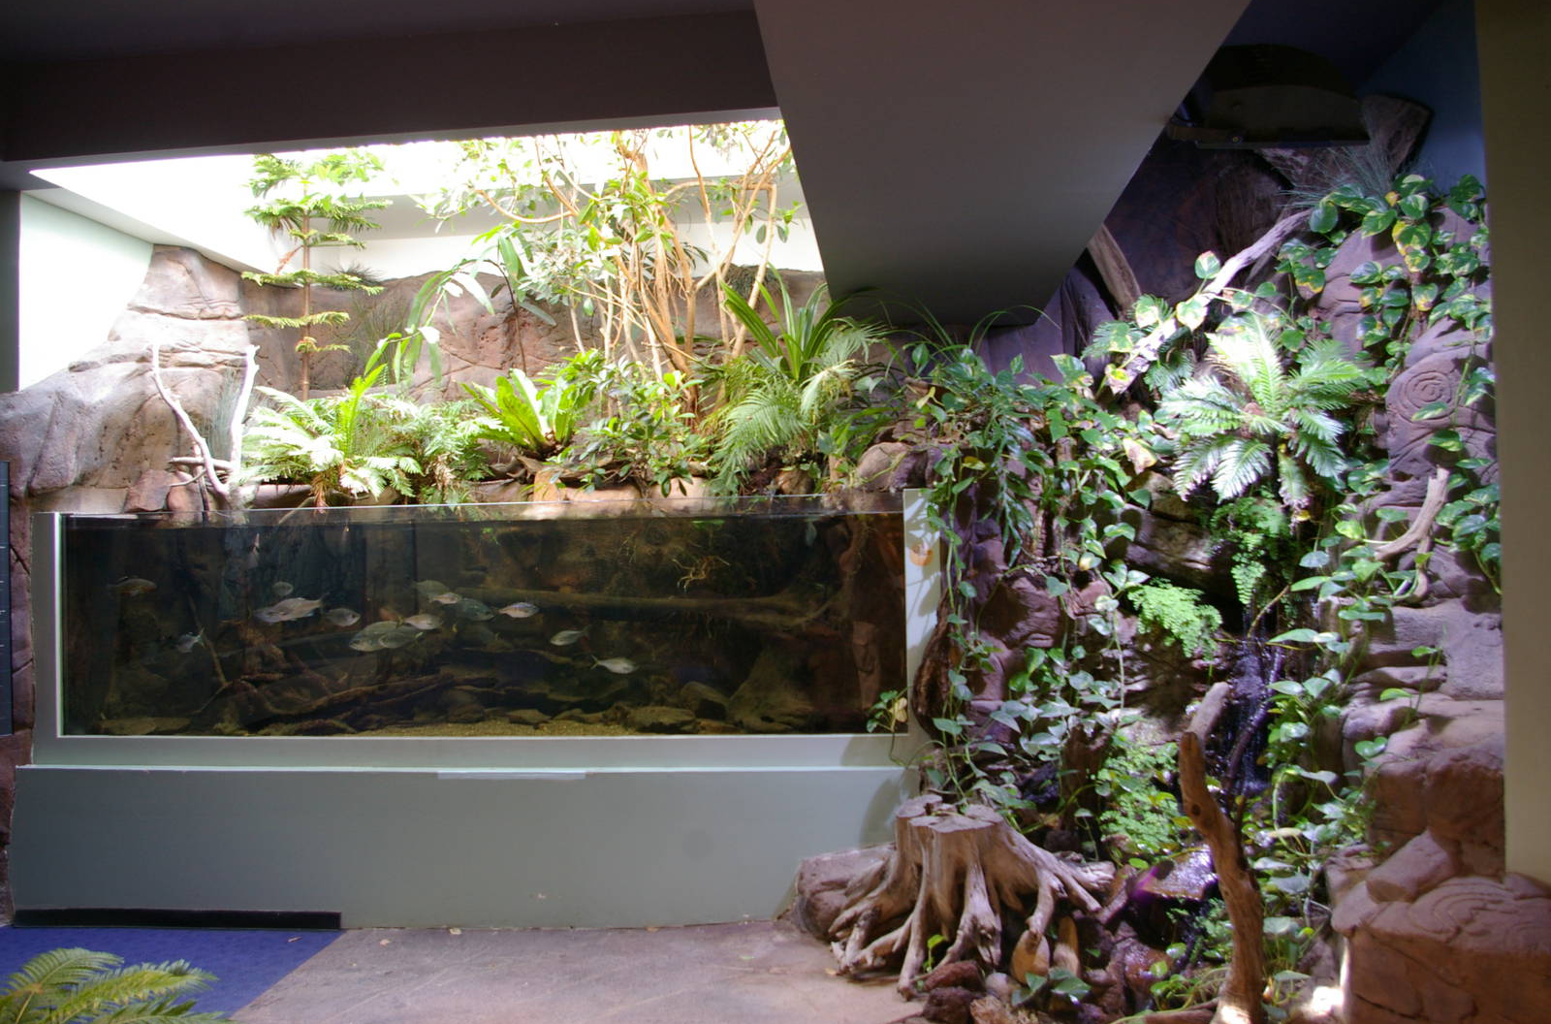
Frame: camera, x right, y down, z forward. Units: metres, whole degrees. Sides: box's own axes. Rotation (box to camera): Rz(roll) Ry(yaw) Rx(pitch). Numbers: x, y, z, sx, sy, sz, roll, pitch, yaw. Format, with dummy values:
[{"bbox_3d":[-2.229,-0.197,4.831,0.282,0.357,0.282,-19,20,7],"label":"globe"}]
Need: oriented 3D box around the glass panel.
[{"bbox_3d":[-1.220,0.425,4.610,3.450,0.925,0.060,-1,-1,5],"label":"glass panel"}]

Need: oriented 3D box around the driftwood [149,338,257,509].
[{"bbox_3d":[-2.636,-0.407,5.350,0.480,0.770,0.360,-1,0,4],"label":"driftwood"}]

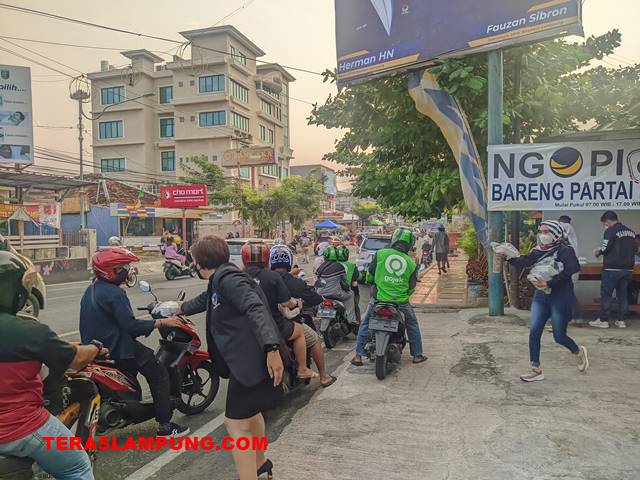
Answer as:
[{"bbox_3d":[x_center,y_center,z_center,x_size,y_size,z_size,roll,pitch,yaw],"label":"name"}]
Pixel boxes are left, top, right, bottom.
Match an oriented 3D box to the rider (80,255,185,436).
[{"bbox_3d":[-1.467,0.781,3.781,0.640,1.470,0.880,0,1,44],"label":"rider"}]

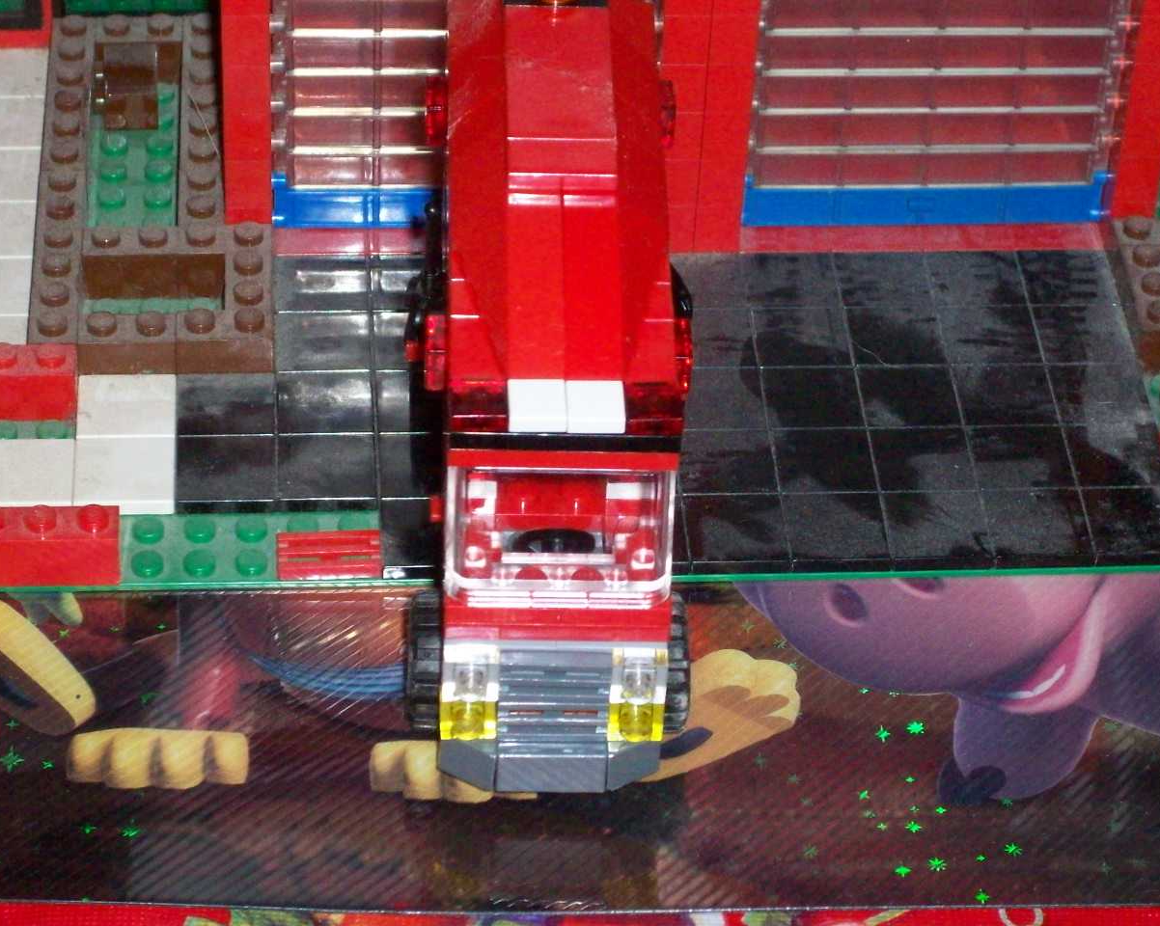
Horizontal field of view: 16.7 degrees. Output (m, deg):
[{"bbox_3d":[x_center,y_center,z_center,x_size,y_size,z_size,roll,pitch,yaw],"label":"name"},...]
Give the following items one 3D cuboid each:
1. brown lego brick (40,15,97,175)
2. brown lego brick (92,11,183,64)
[{"bbox_3d":[-0.090,-0.062,0.700,0.008,0.011,0.048,-1,40,-4],"label":"brown lego brick"},{"bbox_3d":[-0.080,-0.075,0.716,0.016,0.011,0.008,-1,40,-4],"label":"brown lego brick"}]

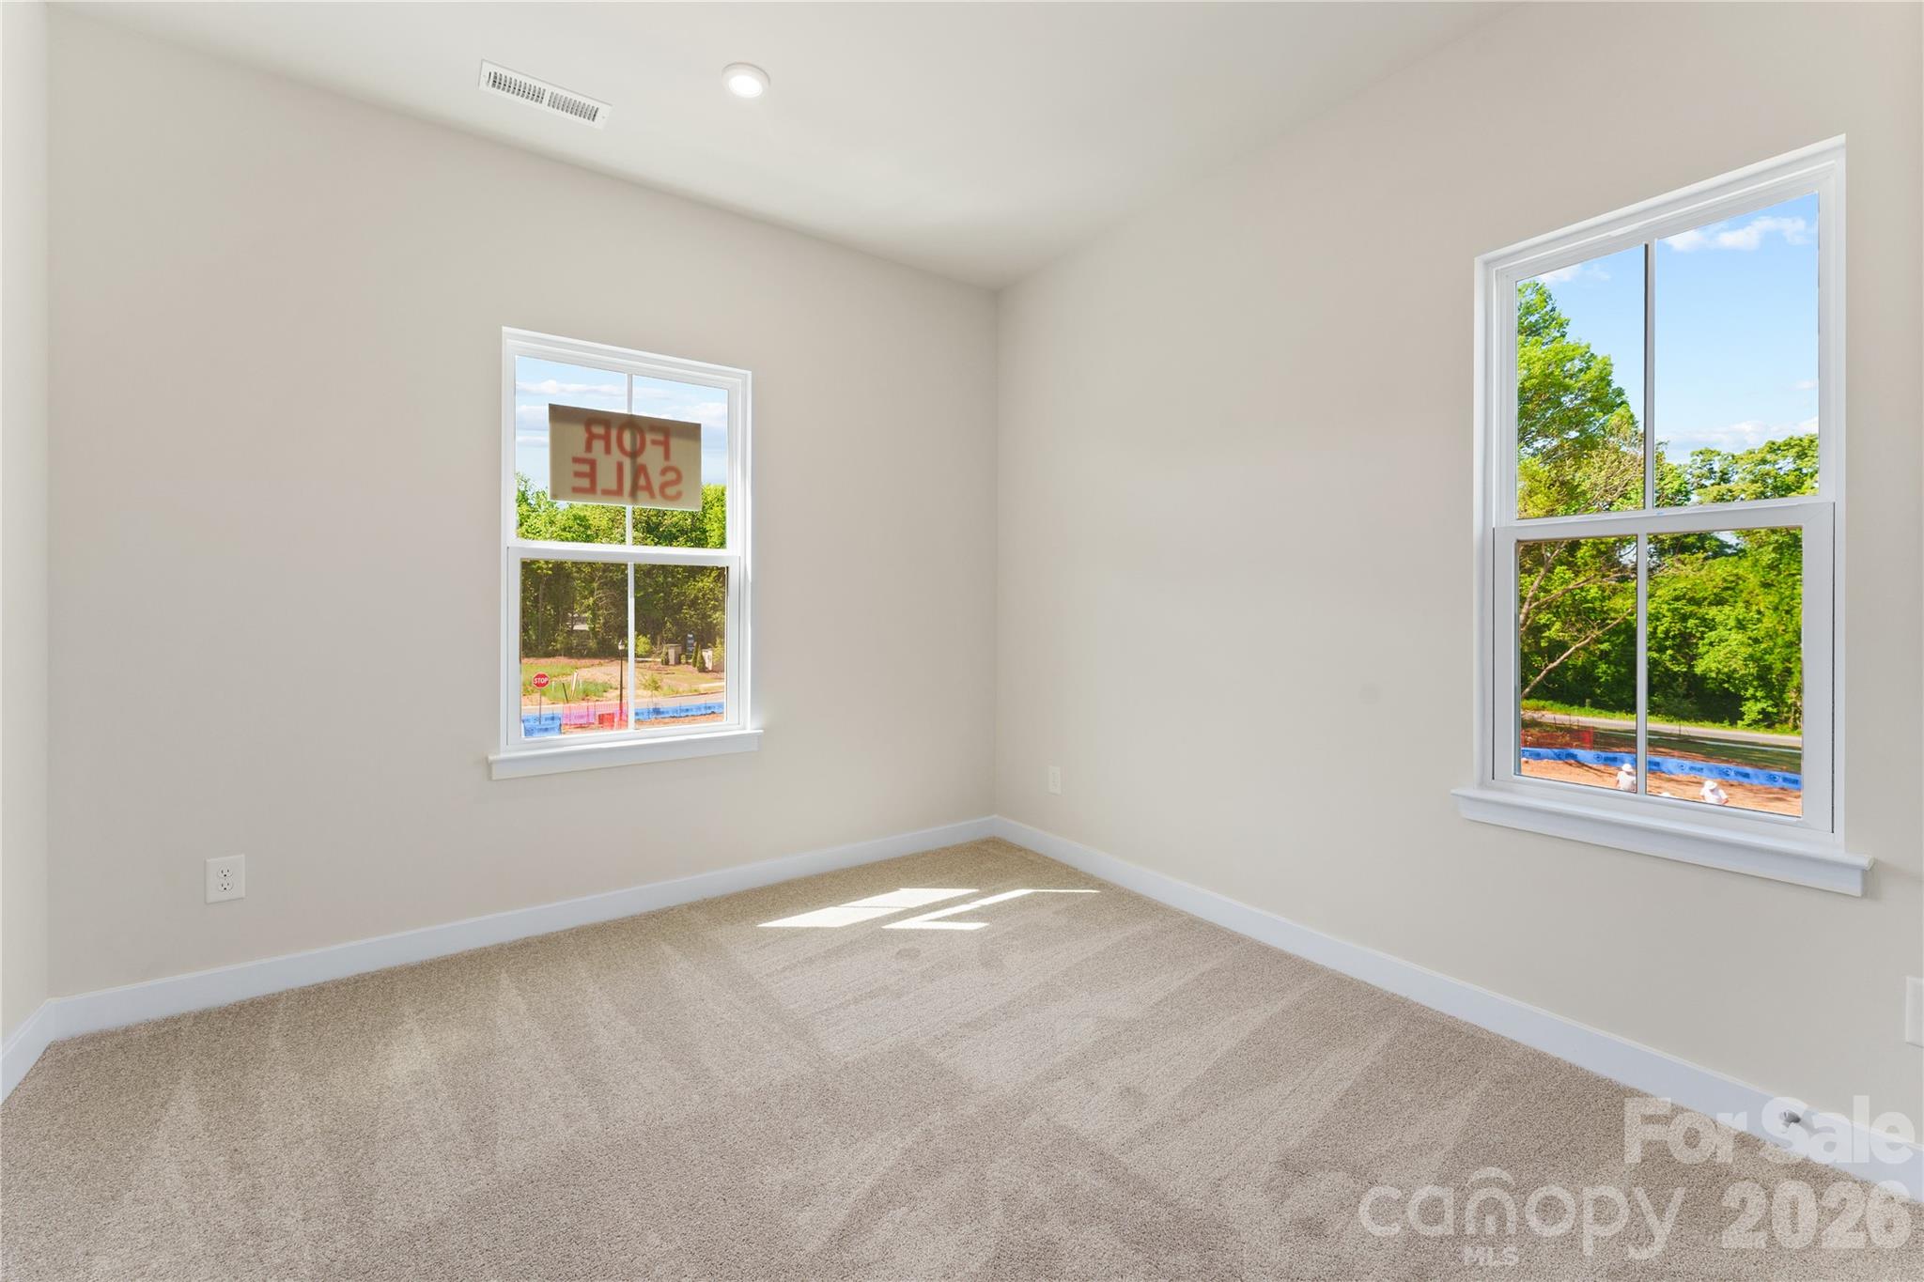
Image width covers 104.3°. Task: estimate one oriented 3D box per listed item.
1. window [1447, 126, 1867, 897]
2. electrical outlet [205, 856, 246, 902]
[{"bbox_3d":[1.637,-0.270,1.827,0.120,1.563,0.740,-1,2,-36],"label":"window"},{"bbox_3d":[-2.158,0.699,2.193,0.080,0.126,0.010,-1,2,-34],"label":"electrical outlet"}]

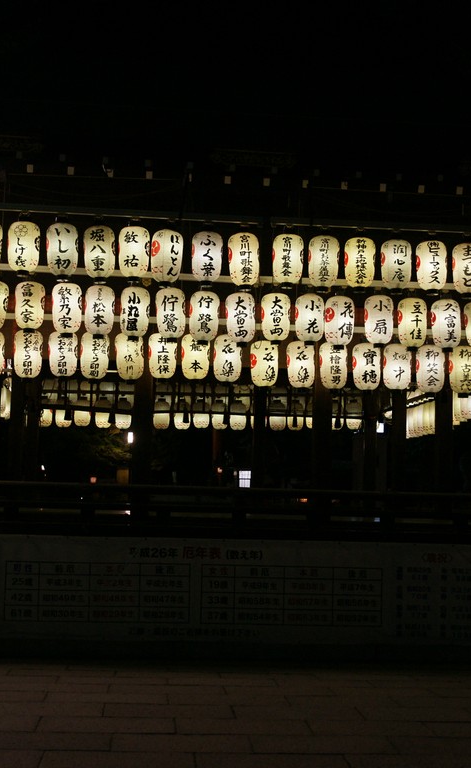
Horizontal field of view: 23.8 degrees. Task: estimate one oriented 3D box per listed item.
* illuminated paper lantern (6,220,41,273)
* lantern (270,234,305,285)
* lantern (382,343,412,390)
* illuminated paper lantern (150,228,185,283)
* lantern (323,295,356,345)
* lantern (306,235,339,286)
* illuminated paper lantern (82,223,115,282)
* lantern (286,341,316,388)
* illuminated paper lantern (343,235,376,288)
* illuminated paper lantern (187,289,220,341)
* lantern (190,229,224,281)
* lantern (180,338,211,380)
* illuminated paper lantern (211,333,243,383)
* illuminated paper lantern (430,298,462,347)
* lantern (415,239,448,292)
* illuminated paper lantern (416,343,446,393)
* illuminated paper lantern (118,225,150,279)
[{"bbox_3d":[-1.962,-1.267,10.391,0.295,0.510,0.295,2,-5,-5],"label":"illuminated paper lantern"},{"bbox_3d":[0.562,-1.309,11.865,0.310,0.540,0.310,2,-6,-4],"label":"lantern"},{"bbox_3d":[1.671,-0.170,11.545,0.295,0.510,0.295,2,-5,-5],"label":"lantern"},{"bbox_3d":[-0.715,-1.336,11.771,0.335,0.570,0.335,2,-6,0],"label":"illuminated paper lantern"},{"bbox_3d":[1.138,-0.691,12.184,0.330,0.560,0.330,2,-6,-4],"label":"lantern"},{"bbox_3d":[0.928,-1.278,11.773,0.330,0.560,0.330,2,-6,-4],"label":"lantern"},{"bbox_3d":[-1.493,-1.454,12.328,0.350,0.620,0.350,2,-6,-5],"label":"illuminated paper lantern"},{"bbox_3d":[0.760,-0.224,12.885,0.310,0.540,0.310,2,-6,-4],"label":"lantern"},{"bbox_3d":[1.297,-1.260,11.610,0.335,0.585,0.335,2,-5,-4],"label":"illuminated paper lantern"},{"bbox_3d":[-0.332,-0.745,12.084,0.330,0.560,0.330,2,-6,-4],"label":"illuminated paper lantern"},{"bbox_3d":[-0.261,-1.191,10.540,0.295,0.510,0.295,2,-5,-5],"label":"lantern"},{"bbox_3d":[-0.450,-0.302,12.746,0.335,0.570,0.335,3,-6,-12],"label":"lantern"},{"bbox_3d":[-0.092,-0.286,12.822,0.310,0.540,0.310,2,-6,-4],"label":"illuminated paper lantern"},{"bbox_3d":[2.354,-0.676,12.498,0.335,0.570,0.335,3,-6,-9],"label":"illuminated paper lantern"},{"bbox_3d":[2.104,-1.269,11.986,0.310,0.540,0.310,2,-6,-4],"label":"lantern"},{"bbox_3d":[2.230,-0.173,12.716,0.330,0.560,0.330,2,-6,-4],"label":"illuminated paper lantern"},{"bbox_3d":[-1.048,-1.370,11.640,0.330,0.560,0.330,2,-6,-4],"label":"illuminated paper lantern"}]

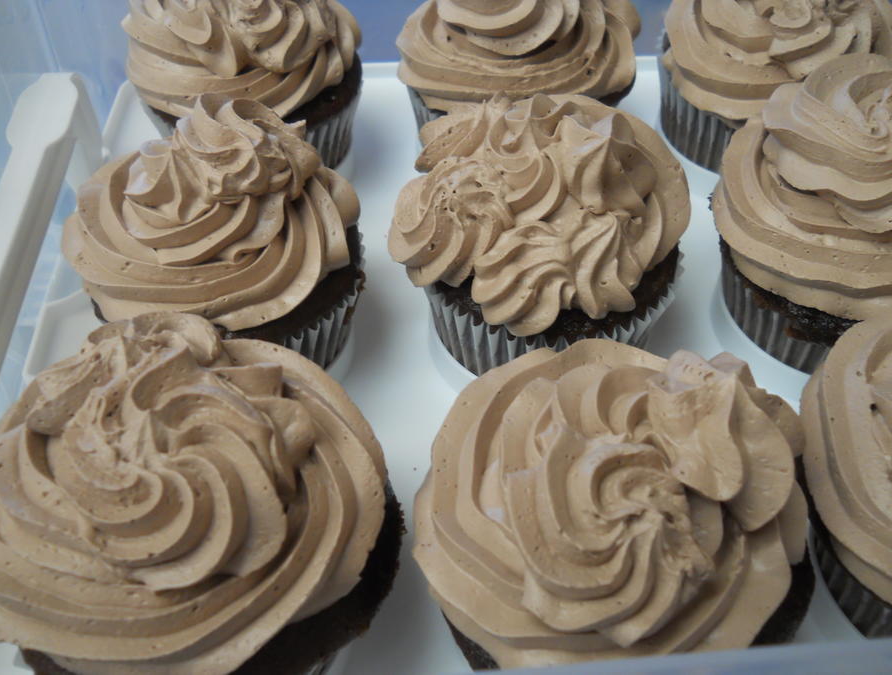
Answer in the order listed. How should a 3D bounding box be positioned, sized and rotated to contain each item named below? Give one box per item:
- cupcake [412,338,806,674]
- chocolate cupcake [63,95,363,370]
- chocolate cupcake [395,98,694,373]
[{"bbox_3d":[0.033,0.042,0.185,0.074,0.062,0.074,-2,48,-4],"label":"cupcake"},{"bbox_3d":[-0.055,-0.019,0.235,0.072,0.064,0.072,-2,48,-4],"label":"chocolate cupcake"},{"bbox_3d":[0.023,-0.022,0.243,0.073,0.060,0.073,-2,48,-4],"label":"chocolate cupcake"}]

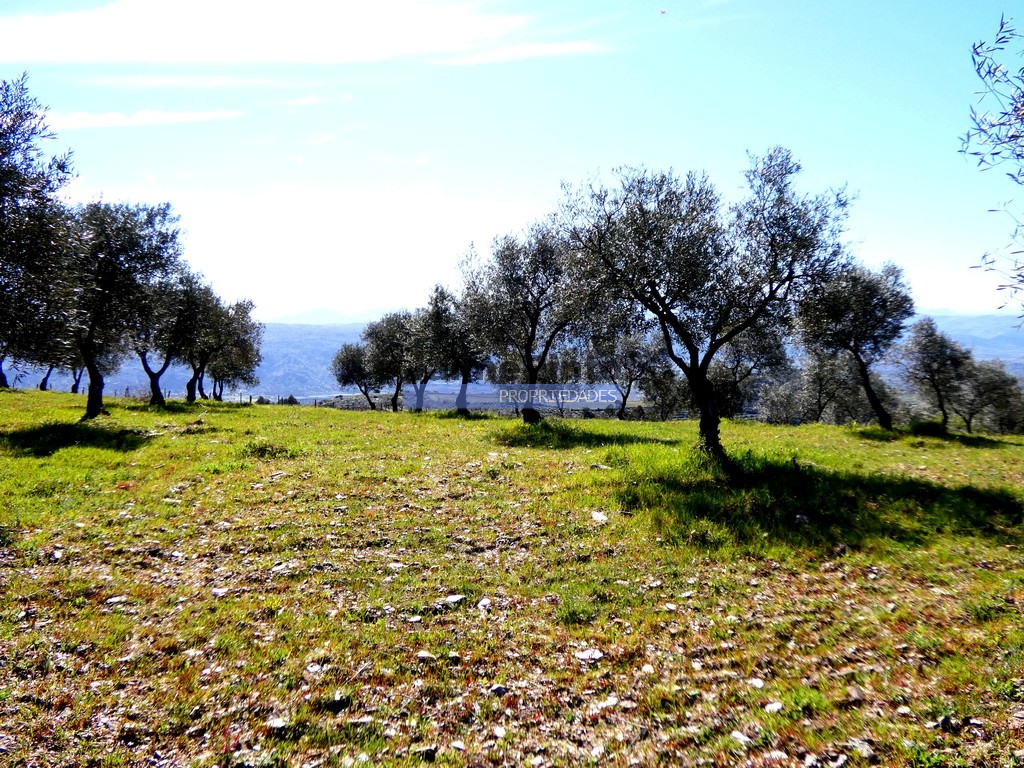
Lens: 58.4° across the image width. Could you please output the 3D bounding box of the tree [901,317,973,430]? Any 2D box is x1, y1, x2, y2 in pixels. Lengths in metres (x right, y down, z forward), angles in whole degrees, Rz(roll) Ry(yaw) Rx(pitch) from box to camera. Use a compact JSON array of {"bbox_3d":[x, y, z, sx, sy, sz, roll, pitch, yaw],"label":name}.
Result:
[{"bbox_3d":[14.351,-0.355,31.000,2.434,3.854,2.400,0,3,0],"label":"tree"}]

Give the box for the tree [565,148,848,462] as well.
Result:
[{"bbox_3d":[2.673,-1.079,12.600,3.902,4.315,3.600,0,2,0],"label":"tree"}]

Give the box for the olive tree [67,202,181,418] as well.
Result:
[{"bbox_3d":[-8.065,-1.499,18.700,2.610,4.405,2.600,0,3,0],"label":"olive tree"}]

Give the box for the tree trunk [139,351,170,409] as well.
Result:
[{"bbox_3d":[-10.526,-0.162,27.000,0.942,1.649,0.600,0,3,0],"label":"tree trunk"}]

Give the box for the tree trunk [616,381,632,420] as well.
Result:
[{"bbox_3d":[4.601,0.675,37.500,0.654,1.636,0.450,0,2,0],"label":"tree trunk"}]

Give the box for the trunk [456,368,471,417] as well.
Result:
[{"bbox_3d":[-1.402,0.217,26.500,0.405,1.445,0.380,0,2,0],"label":"trunk"}]

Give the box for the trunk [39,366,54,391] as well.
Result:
[{"bbox_3d":[-23.351,-0.276,46.000,0.803,1.204,0.500,0,3,0],"label":"trunk"}]

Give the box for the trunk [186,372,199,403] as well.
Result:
[{"bbox_3d":[-12.020,0.094,34.500,0.451,1.204,0.420,0,3,0],"label":"trunk"}]

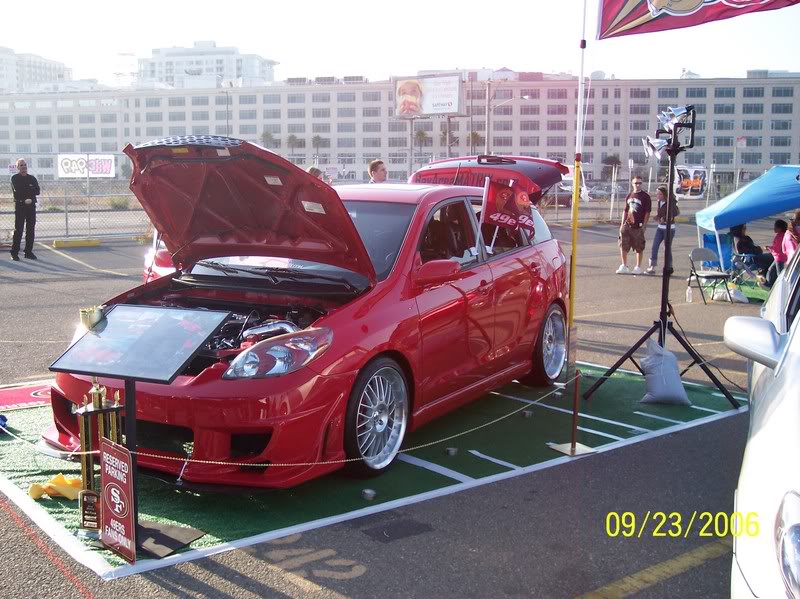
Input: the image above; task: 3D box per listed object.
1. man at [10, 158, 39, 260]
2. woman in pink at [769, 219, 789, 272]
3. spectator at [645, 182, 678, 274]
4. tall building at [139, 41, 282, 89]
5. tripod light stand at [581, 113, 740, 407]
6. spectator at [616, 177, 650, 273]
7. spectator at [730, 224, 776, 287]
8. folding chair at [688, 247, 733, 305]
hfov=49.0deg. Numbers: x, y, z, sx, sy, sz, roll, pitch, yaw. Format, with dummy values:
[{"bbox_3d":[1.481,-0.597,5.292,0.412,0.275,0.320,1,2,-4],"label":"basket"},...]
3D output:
[{"bbox_3d":[-6.921,-1.654,16.134,0.520,1.810,0.400,-6,10,-41],"label":"man"},{"bbox_3d":[5.956,-0.705,13.812,0.480,1.120,0.420,-1,8,-14],"label":"woman in pink"},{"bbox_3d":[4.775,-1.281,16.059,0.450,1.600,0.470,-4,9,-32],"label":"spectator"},{"bbox_3d":[-79.729,-75.182,363.523,49.000,57.000,32.000,2,7,11],"label":"tall building"},{"bbox_3d":[1.971,-0.358,6.605,1.080,2.140,0.970,1,7,0],"label":"tripod light stand"},{"bbox_3d":[4.230,-1.341,15.901,0.570,1.740,0.420,5,8,28],"label":"spectator"},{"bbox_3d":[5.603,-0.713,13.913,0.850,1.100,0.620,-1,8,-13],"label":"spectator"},{"bbox_3d":[4.315,-0.343,12.148,0.460,0.770,0.500,-2,8,-18],"label":"folding chair"}]

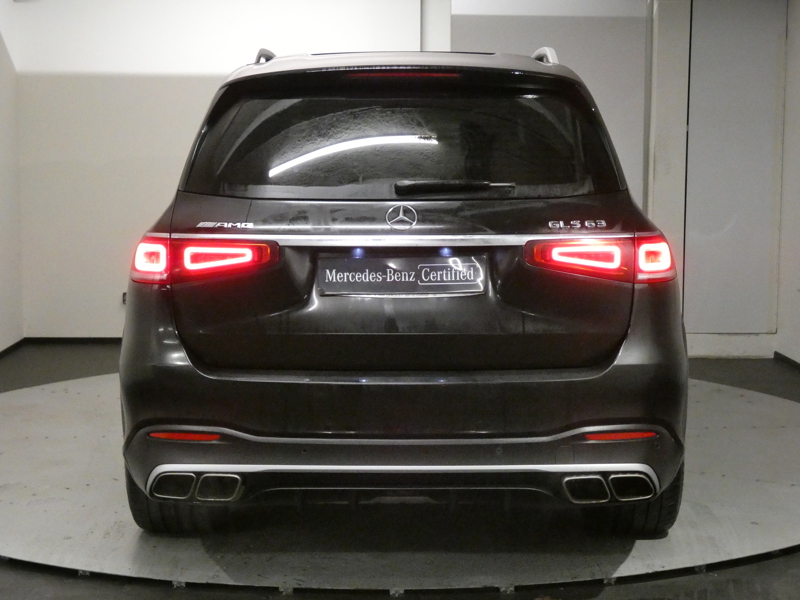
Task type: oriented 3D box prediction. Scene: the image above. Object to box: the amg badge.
[{"bbox_3d":[-0.542,-0.231,4.379,0.183,0.023,0.006,1,-13,5],"label":"amg badge"}]

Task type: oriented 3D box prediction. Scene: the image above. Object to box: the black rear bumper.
[{"bbox_3d":[0.009,0.275,4.595,1.932,0.674,0.604,0,7,1],"label":"black rear bumper"}]

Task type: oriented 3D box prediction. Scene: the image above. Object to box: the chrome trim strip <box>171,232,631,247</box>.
[{"bbox_3d":[0.002,-0.186,4.347,1.452,0.042,0.094,0,7,1],"label":"chrome trim strip"}]

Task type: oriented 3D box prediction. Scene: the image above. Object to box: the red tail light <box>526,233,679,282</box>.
[{"bbox_3d":[0.644,-0.126,4.471,0.511,0.157,0.258,0,7,1],"label":"red tail light"}]

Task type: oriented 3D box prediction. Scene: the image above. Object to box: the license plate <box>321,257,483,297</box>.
[{"bbox_3d":[0.008,-0.074,4.340,0.520,0.121,0.015,0,7,1],"label":"license plate"}]

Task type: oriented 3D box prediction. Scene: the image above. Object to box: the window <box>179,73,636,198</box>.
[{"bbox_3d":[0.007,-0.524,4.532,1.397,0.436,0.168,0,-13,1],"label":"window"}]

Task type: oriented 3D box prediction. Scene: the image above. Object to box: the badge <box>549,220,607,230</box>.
[{"bbox_3d":[0.550,-0.231,4.365,0.183,0.029,0.007,0,-13,-3],"label":"badge"}]

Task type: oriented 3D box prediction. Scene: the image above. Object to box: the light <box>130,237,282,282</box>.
[{"bbox_3d":[-0.626,-0.130,4.486,0.511,0.157,0.258,0,7,1],"label":"light"}]

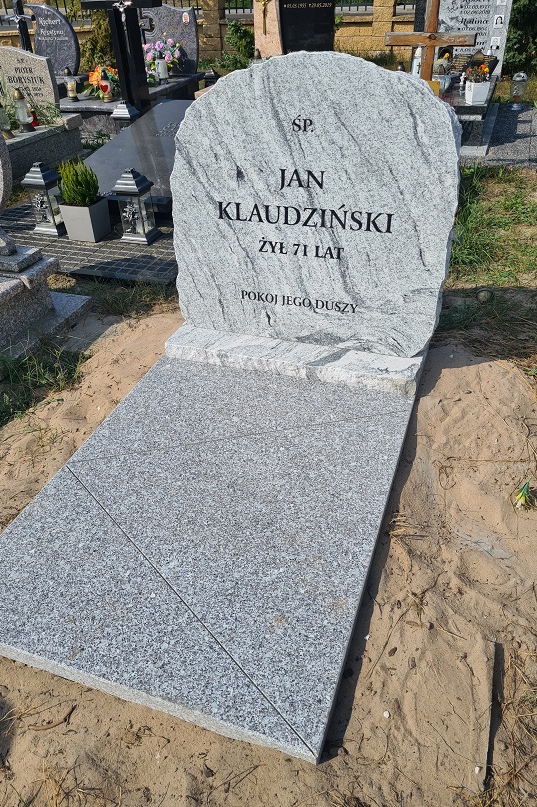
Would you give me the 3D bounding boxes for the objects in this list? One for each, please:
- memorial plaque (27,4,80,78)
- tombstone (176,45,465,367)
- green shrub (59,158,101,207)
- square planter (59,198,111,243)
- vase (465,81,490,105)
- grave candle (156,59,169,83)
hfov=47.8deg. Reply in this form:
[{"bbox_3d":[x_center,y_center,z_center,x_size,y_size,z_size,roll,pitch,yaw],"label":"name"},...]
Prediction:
[{"bbox_3d":[-2.452,-4.185,6.997,0.620,0.720,0.082,10,37,17],"label":"memorial plaque"},{"bbox_3d":[0.122,-0.643,2.038,0.977,0.940,0.117,10,37,17],"label":"tombstone"},{"bbox_3d":[-1.072,-1.262,3.434,0.216,0.234,0.211,10,37,19],"label":"green shrub"},{"bbox_3d":[-1.062,-1.081,3.561,0.196,0.202,0.196,10,37,19],"label":"square planter"},{"bbox_3d":[1.594,-2.348,4.559,0.181,0.152,0.175,10,37,17],"label":"vase"},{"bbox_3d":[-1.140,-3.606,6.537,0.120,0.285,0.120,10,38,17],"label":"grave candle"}]

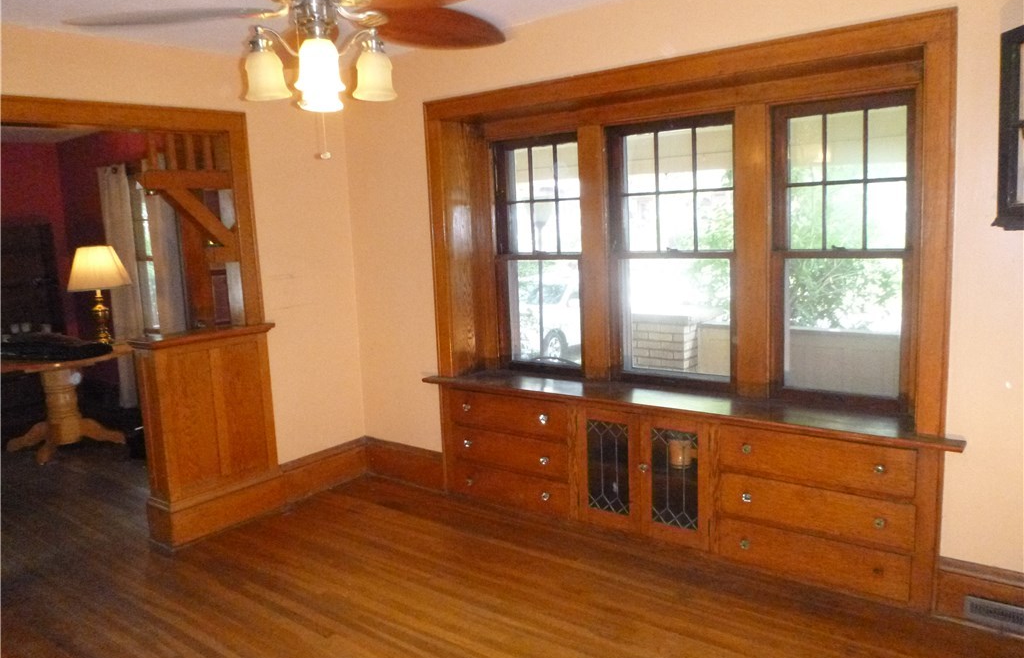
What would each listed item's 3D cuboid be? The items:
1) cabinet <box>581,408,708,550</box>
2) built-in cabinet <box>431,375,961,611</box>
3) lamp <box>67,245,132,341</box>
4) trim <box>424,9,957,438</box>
[{"bbox_3d":[0.730,0.688,3.722,0.688,0.628,0.390,4,11,36],"label":"cabinet"},{"bbox_3d":[0.699,0.664,3.716,2.679,0.695,0.493,4,11,36],"label":"built-in cabinet"},{"bbox_3d":[-3.234,-0.259,5.813,0.439,0.774,0.439,4,11,36],"label":"lamp"},{"bbox_3d":[0.680,-0.439,3.559,2.507,1.533,0.405,4,11,36],"label":"trim"}]

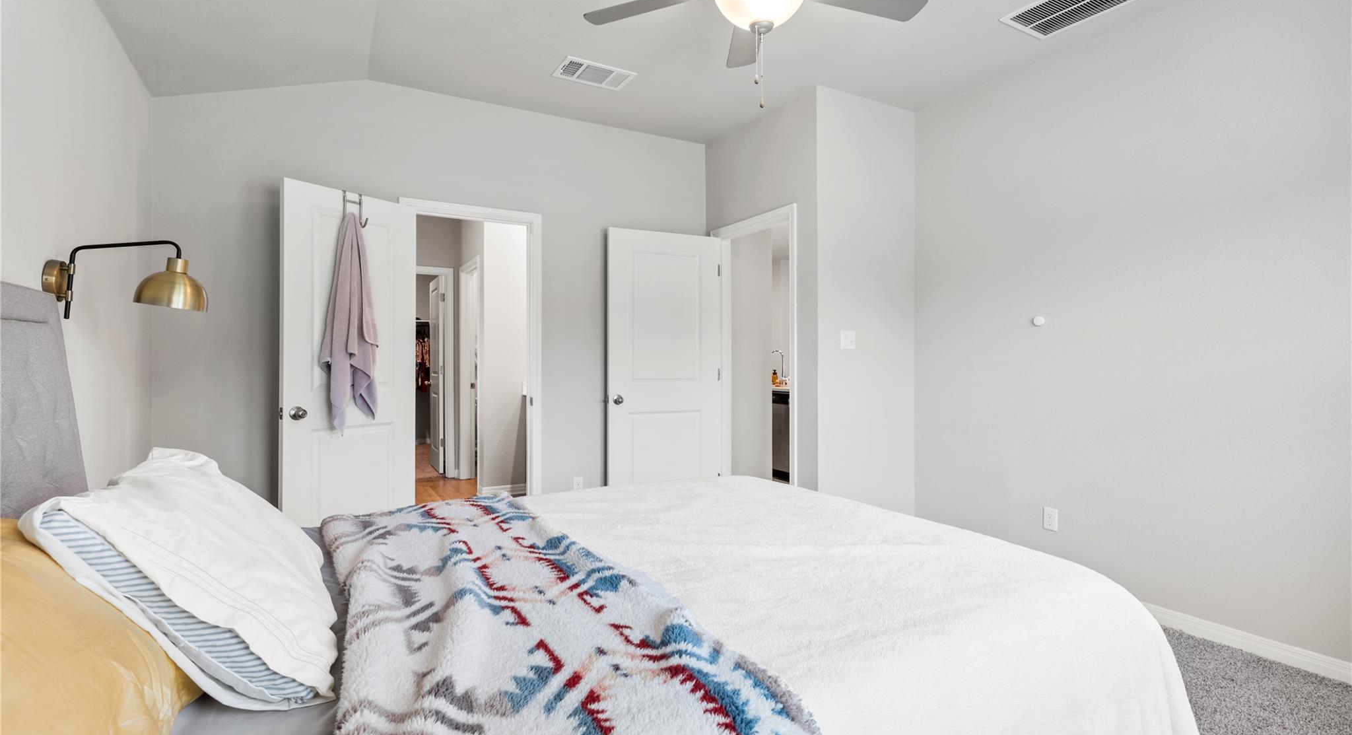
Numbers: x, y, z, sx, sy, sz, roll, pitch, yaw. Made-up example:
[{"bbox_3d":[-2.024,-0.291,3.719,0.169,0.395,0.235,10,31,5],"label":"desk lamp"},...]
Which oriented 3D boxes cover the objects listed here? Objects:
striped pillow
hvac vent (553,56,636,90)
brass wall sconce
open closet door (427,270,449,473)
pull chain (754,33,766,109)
[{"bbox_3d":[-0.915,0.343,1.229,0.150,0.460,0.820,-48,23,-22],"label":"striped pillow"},{"bbox_3d":[-0.437,-1.585,3.248,0.390,0.025,0.235,0,0,-31],"label":"hvac vent"},{"bbox_3d":[-1.597,-0.250,1.758,0.370,0.210,0.230,0,0,-31],"label":"brass wall sconce"},{"bbox_3d":[-2.575,0.075,6.460,0.045,2.030,0.660,0,0,-31],"label":"open closet door"},{"bbox_3d":[0.296,-1.056,2.130,0.038,0.265,0.030,0,0,-31],"label":"pull chain"}]

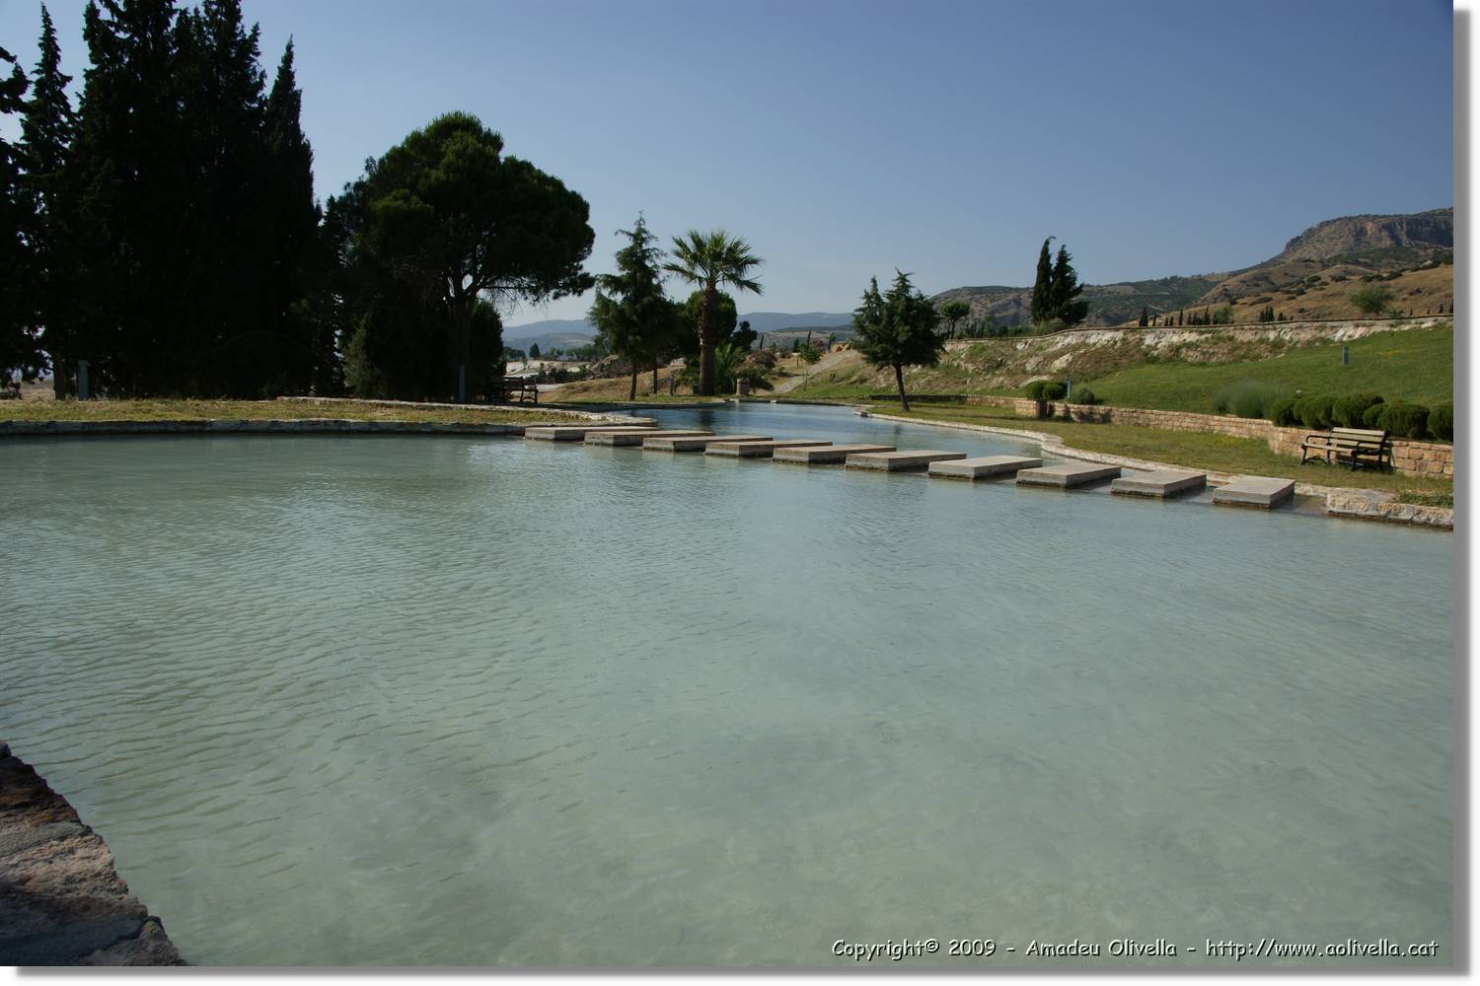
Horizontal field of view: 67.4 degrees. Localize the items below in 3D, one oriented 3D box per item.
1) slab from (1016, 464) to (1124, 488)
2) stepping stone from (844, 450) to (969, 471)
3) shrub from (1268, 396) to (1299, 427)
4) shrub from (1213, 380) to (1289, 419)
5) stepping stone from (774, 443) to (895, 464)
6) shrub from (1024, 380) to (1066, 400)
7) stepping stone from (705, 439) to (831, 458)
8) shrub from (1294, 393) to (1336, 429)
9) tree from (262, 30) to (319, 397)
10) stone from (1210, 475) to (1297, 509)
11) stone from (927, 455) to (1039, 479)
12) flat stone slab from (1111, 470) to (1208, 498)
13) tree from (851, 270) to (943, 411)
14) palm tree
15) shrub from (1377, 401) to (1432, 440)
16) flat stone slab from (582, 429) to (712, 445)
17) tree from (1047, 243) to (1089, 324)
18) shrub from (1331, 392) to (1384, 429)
[{"bbox_3d":[6.451,-0.355,21.531,0.889,0.214,3.587,7,8,33],"label":"slab"},{"bbox_3d":[3.539,-0.682,23.036,0.889,0.214,3.587,8,8,35],"label":"stepping stone"},{"bbox_3d":[15.520,-2.329,31.698,0.880,0.880,0.880,3,6,2],"label":"shrub"},{"bbox_3d":[15.178,-2.777,33.000,2.000,1.170,1.700,3,7,0],"label":"shrub"},{"bbox_3d":[2.127,-0.855,23.888,0.889,0.214,3.587,8,8,37],"label":"stepping stone"},{"bbox_3d":[12.765,-4.289,46.500,1.600,0.900,1.400,3,7,0],"label":"shrub"},{"bbox_3d":[0.746,-1.002,24.531,0.889,0.214,3.587,8,8,38],"label":"stepping stone"},{"bbox_3d":[15.447,-2.192,29.833,1.000,0.950,1.000,3,6,2],"label":"shrub"},{"bbox_3d":[-13.390,-8.203,33.000,1.750,10.600,1.750,3,7,0],"label":"tree"},{"bbox_3d":[9.503,-0.024,20.364,0.920,0.230,3.800,7,7,31],"label":"stone"},{"bbox_3d":[5.173,-0.534,23.001,0.920,0.230,3.800,7,7,34],"label":"stone"},{"bbox_3d":[8.042,-0.187,21.166,0.920,0.230,3.800,7,7,32],"label":"flat stone slab"},{"bbox_3d":[7.627,-7.405,53.830,4.300,6.700,4.200,3,6,0],"label":"tree"},{"bbox_3d":[-1.261,-8.373,51.500,4.500,7.600,4.500,3,7,0],"label":"palm tree"},{"bbox_3d":[15.317,-1.665,25.570,1.020,0.880,1.050,3,6,2],"label":"shrub"},{"bbox_3d":[-2.113,-1.331,26.878,0.920,0.230,3.800,7,7,34],"label":"flat stone slab"},{"bbox_3d":[28.107,-17.723,95.000,3.400,7.100,3.400,3,7,0],"label":"tree"},{"bbox_3d":[14.812,-1.927,26.600,1.150,0.980,1.100,3,7,0],"label":"shrub"}]

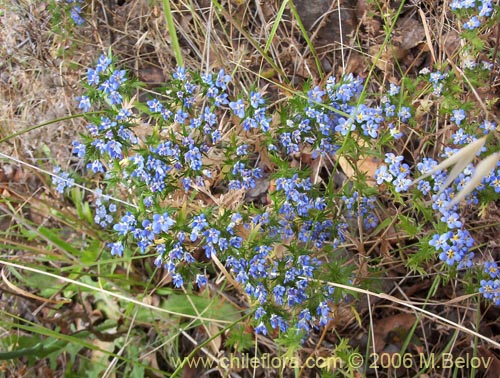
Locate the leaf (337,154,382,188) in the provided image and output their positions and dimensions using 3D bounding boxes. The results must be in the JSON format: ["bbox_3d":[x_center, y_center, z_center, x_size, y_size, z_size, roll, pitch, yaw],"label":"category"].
[{"bbox_3d":[0.098,-0.017,0.510,0.044,0.010,0.034,0,52,0],"label":"leaf"}]

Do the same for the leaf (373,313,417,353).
[{"bbox_3d":[0.120,0.119,0.470,0.040,0.010,0.036,0,52,0],"label":"leaf"}]

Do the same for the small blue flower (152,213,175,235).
[{"bbox_3d":[-0.060,0.024,0.395,0.015,0.009,0.015,0,66,-6],"label":"small blue flower"}]

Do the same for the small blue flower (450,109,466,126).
[{"bbox_3d":[0.166,-0.057,0.450,0.013,0.008,0.015,0,73,0],"label":"small blue flower"}]

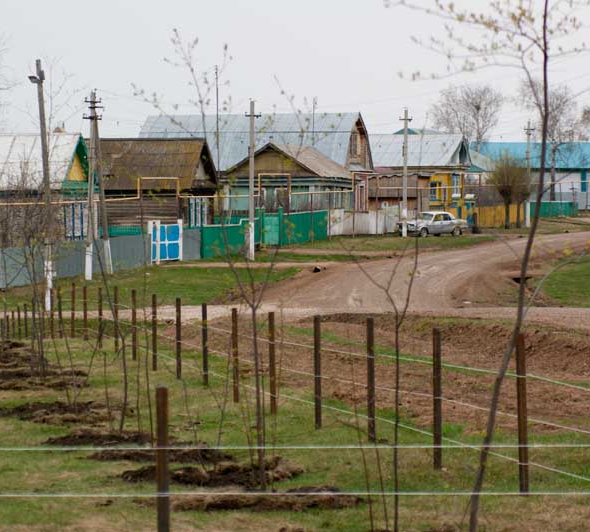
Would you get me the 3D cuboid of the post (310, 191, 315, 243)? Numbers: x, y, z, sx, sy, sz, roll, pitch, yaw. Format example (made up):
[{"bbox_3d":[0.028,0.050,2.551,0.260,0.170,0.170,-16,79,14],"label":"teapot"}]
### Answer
[{"bbox_3d":[0.946,-2.635,180.000,0.090,2.729,0.090,0,0,14],"label":"post"}]

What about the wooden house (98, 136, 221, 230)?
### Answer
[{"bbox_3d":[-7.332,-3.560,166.075,5.900,5.517,4.900,0,0,14],"label":"wooden house"}]

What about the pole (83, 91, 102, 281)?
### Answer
[{"bbox_3d":[-7.802,-3.094,128.000,0.720,7.300,0.350,0,1,13],"label":"pole"}]

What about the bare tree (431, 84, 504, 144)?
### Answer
[{"bbox_3d":[12.431,-8.251,240.000,5.200,9.600,5.000,0,1,0],"label":"bare tree"}]

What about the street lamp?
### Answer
[{"bbox_3d":[-7.718,-2.481,102.000,0.600,7.750,0.400,-1,1,30],"label":"street lamp"}]

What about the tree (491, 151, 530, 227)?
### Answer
[{"bbox_3d":[15.076,-5.268,233.000,2.950,5.317,2.800,0,0,0],"label":"tree"}]

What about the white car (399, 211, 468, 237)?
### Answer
[{"bbox_3d":[7.922,-2.402,190.500,1.800,1.470,4.700,1,1,37],"label":"white car"}]

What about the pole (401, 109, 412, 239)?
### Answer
[{"bbox_3d":[6.249,-5.250,187.000,0.650,7.250,0.270,0,1,13],"label":"pole"}]

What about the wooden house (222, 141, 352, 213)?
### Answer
[{"bbox_3d":[-0.208,-4.360,191.995,5.700,5.479,8.900,0,0,14],"label":"wooden house"}]

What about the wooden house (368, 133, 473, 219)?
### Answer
[{"bbox_3d":[7.305,-5.556,219.113,7.200,6.185,6.400,0,0,17],"label":"wooden house"}]

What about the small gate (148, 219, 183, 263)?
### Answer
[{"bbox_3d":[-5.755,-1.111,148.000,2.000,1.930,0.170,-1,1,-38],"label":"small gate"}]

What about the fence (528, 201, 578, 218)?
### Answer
[{"bbox_3d":[20.064,-4.370,259.000,3.600,1.244,0.100,0,0,14],"label":"fence"}]

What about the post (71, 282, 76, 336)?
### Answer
[{"bbox_3d":[-4.323,0.878,65.000,0.070,1.100,0.070,0,1,0],"label":"post"}]

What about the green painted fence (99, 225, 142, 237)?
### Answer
[{"bbox_3d":[-8.069,-1.100,154.000,2.100,1.500,0.080,0,0,14],"label":"green painted fence"}]

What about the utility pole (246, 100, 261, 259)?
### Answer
[{"bbox_3d":[-2.011,-4.095,159.500,0.780,7.615,0.240,0,0,14],"label":"utility pole"}]

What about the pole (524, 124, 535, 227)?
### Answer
[{"bbox_3d":[16.920,-6.615,240.000,0.780,7.638,0.240,0,0,14],"label":"pole"}]

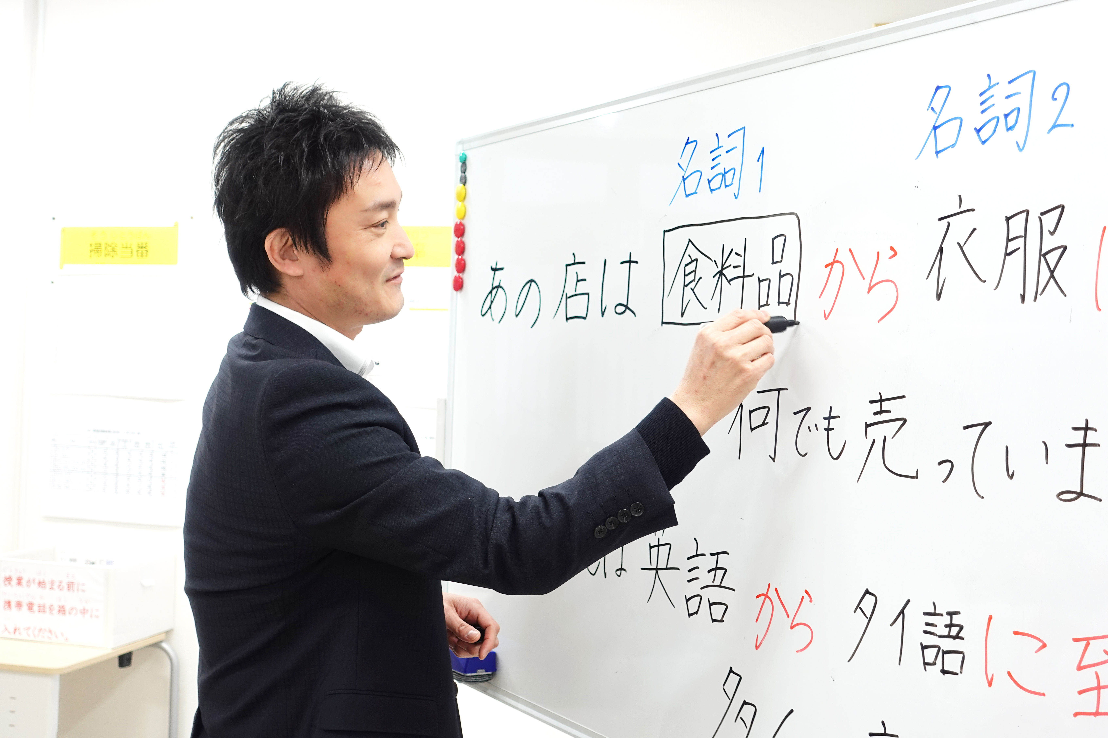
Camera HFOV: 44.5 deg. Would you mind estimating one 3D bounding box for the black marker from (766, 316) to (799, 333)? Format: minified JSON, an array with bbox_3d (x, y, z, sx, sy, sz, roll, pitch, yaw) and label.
[{"bbox_3d":[0.225,-0.049,1.550,0.130,0.019,0.019,-4,2,-20],"label":"black marker"}]

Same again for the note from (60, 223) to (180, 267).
[{"bbox_3d":[-1.085,-0.307,3.380,0.345,0.103,0.004,2,0,19],"label":"note"}]

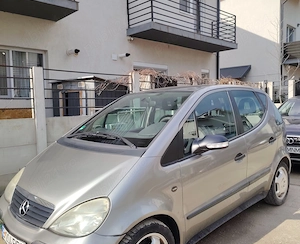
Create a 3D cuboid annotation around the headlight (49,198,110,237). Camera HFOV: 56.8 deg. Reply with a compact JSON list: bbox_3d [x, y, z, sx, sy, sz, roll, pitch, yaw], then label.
[{"bbox_3d":[-0.483,0.627,1.850,0.380,0.255,0.290,2,6,36],"label":"headlight"}]

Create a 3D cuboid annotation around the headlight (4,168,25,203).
[{"bbox_3d":[-1.262,0.593,2.655,0.290,0.255,0.380,-4,6,-34],"label":"headlight"}]

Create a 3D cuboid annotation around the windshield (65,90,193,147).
[{"bbox_3d":[-0.219,-0.064,2.856,1.290,0.190,0.960,3,38,46],"label":"windshield"}]

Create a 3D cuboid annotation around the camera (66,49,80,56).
[{"bbox_3d":[-1.857,-1.677,6.642,0.120,0.130,0.460,-6,6,-44],"label":"camera"}]

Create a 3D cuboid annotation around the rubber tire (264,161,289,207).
[{"bbox_3d":[1.651,0.795,3.692,0.572,0.572,0.200,-6,6,-44],"label":"rubber tire"}]

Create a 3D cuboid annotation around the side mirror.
[{"bbox_3d":[0.500,0.190,2.340,0.160,0.160,0.250,-6,6,-44],"label":"side mirror"}]

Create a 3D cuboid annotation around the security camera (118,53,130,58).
[{"bbox_3d":[-0.729,-1.867,7.760,0.120,0.130,0.420,-6,6,-44],"label":"security camera"}]

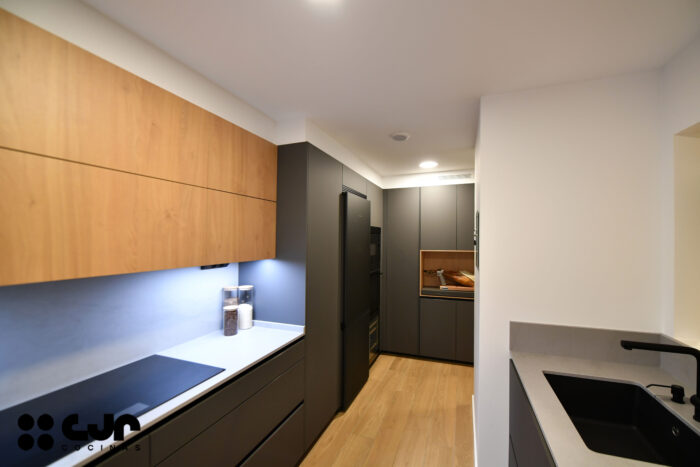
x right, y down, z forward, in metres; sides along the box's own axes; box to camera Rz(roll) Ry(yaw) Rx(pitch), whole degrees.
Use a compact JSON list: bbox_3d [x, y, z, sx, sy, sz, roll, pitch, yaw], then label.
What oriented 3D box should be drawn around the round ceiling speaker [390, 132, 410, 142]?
[{"bbox_3d":[0.425,-0.812,2.306,0.164,0.030,0.164,0,-2,0],"label":"round ceiling speaker"}]

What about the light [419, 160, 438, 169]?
[{"bbox_3d":[0.876,-0.763,3.028,0.209,0.030,0.209,1,-1,23],"label":"light"}]

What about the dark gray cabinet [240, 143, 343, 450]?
[{"bbox_3d":[-0.480,0.468,2.290,0.612,2.198,0.602,1,-1,23],"label":"dark gray cabinet"}]

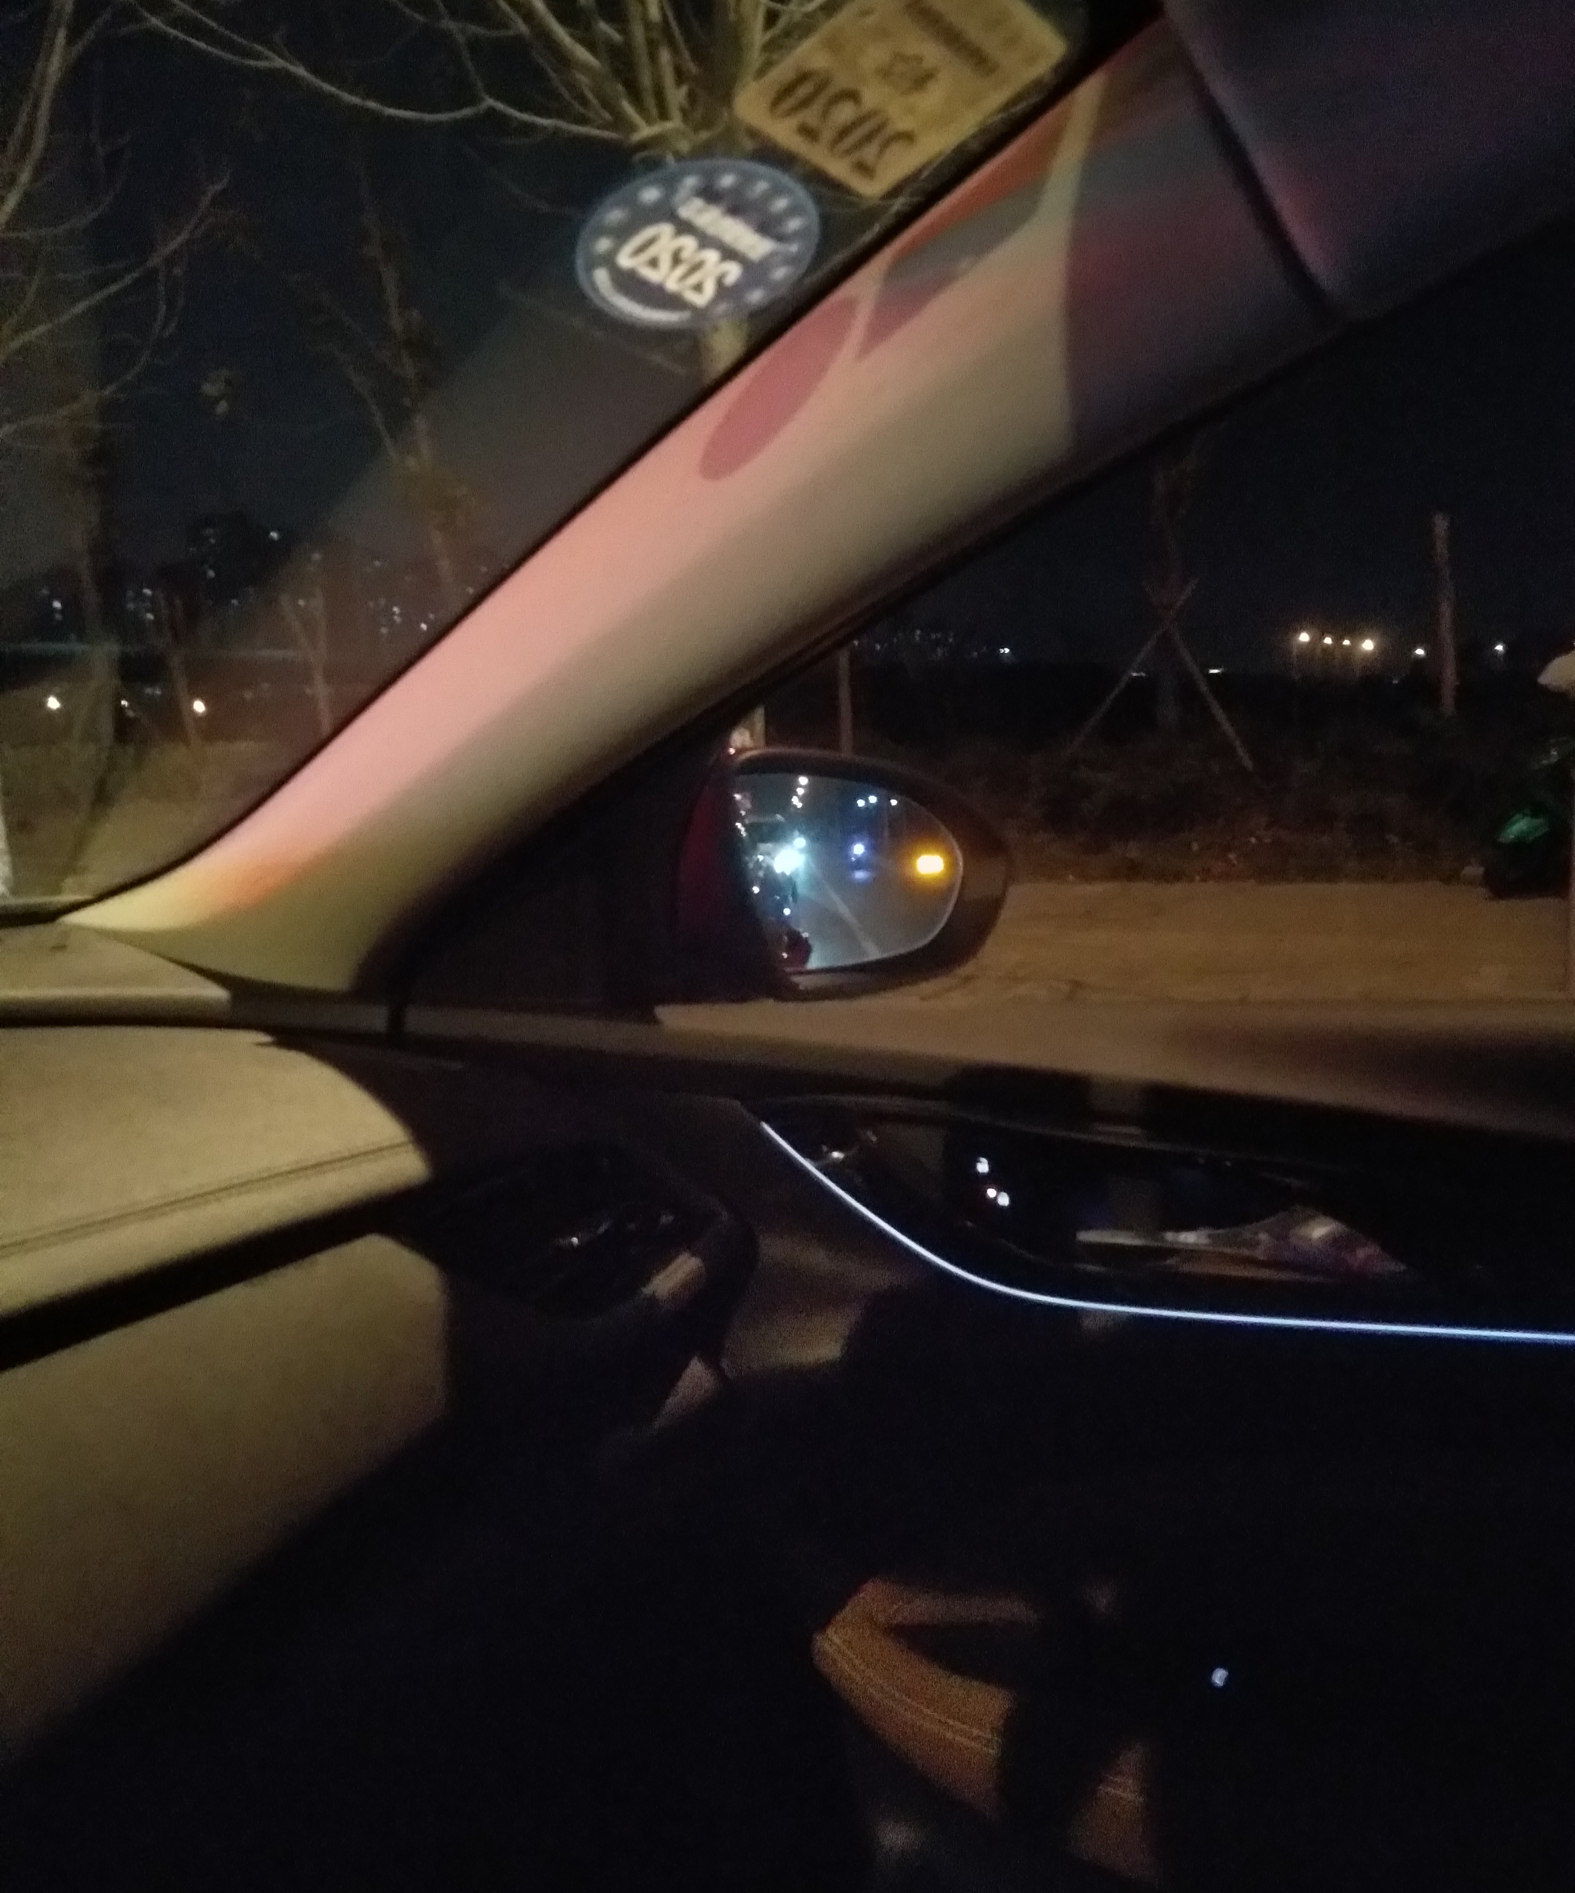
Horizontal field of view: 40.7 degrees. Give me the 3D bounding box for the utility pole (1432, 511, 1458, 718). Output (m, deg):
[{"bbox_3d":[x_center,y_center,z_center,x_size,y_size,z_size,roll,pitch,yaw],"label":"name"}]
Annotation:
[{"bbox_3d":[7.427,-3.681,24.000,0.200,2.600,0.200,-3,7,0],"label":"utility pole"}]

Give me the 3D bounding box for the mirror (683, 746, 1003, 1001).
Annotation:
[{"bbox_3d":[0.028,-0.046,1.330,0.215,0.155,0.110,-7,8,-31],"label":"mirror"}]

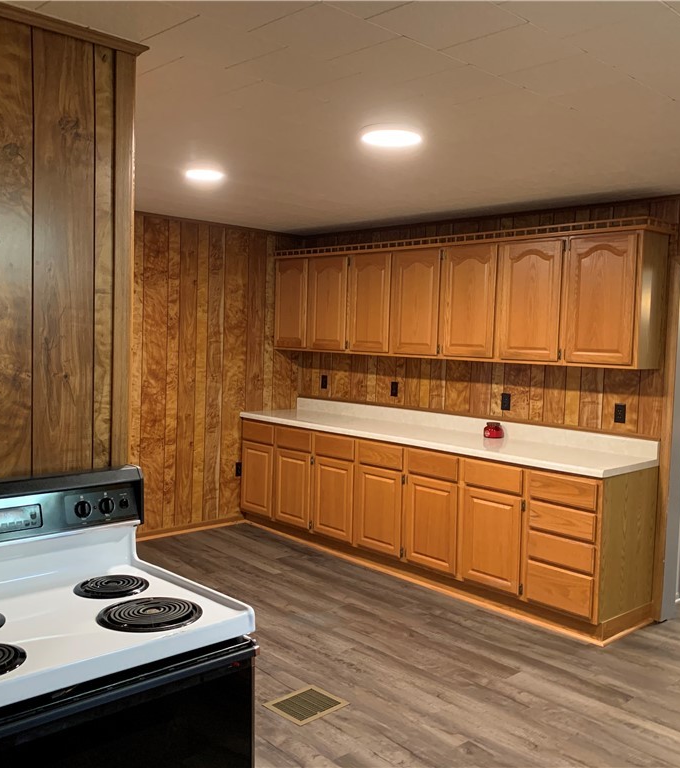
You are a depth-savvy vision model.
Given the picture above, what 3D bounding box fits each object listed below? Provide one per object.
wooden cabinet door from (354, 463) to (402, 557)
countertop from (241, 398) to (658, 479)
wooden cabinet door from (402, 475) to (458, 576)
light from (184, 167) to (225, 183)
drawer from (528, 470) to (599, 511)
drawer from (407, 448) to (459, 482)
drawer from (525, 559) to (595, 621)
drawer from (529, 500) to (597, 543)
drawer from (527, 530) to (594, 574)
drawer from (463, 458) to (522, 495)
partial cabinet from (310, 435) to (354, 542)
[{"bbox_3d":[0.267,0.834,5.092,0.025,0.557,0.404,-2,6,-43],"label":"wooden cabinet door"},{"bbox_3d":[0.490,0.296,5.283,0.610,0.142,3.200,-2,5,-42],"label":"countertop"},{"bbox_3d":[0.575,0.867,4.774,0.030,0.563,0.411,-2,5,-42],"label":"wooden cabinet door"},{"bbox_3d":[-0.691,-1.052,3.905,0.220,0.035,0.220,1,4,0],"label":"light"},{"bbox_3d":[1.325,0.562,4.213,0.400,0.153,0.407,-2,6,-43],"label":"drawer"},{"bbox_3d":[0.717,0.494,4.868,0.400,0.150,0.399,-2,6,-43],"label":"drawer"},{"bbox_3d":[1.337,1.087,4.253,0.450,0.221,0.390,-2,5,-42],"label":"drawer"},{"bbox_3d":[1.321,0.724,4.224,0.400,0.145,0.402,-2,6,-43],"label":"drawer"},{"bbox_3d":[1.340,0.889,4.241,0.450,0.150,0.395,-2,5,-42],"label":"drawer"},{"bbox_3d":[1.039,0.530,4.559,0.450,0.150,0.402,-2,5,-42],"label":"drawer"},{"bbox_3d":[0.169,0.723,5.646,0.604,0.745,0.450,-2,5,-42],"label":"partial cabinet"}]

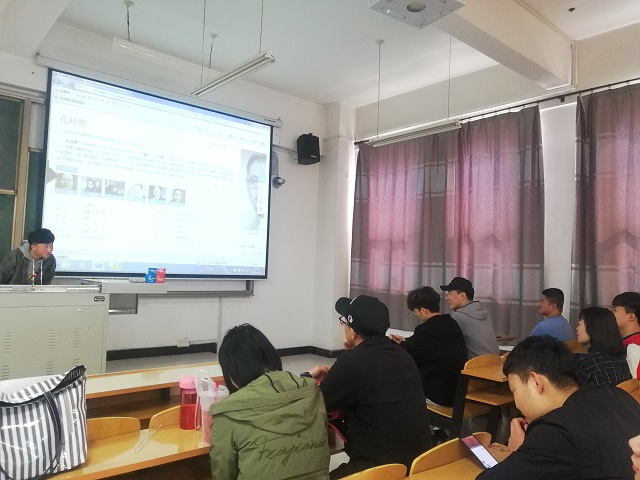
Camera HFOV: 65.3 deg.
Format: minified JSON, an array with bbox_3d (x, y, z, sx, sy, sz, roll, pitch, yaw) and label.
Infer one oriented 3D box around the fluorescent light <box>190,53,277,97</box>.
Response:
[{"bbox_3d":[-0.732,-1.312,3.994,0.120,0.070,1.180,4,-4,-41],"label":"fluorescent light"}]

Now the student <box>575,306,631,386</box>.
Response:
[{"bbox_3d":[1.526,0.955,2.941,0.460,1.119,0.720,4,-4,-41],"label":"student"}]

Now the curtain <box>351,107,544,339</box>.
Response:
[{"bbox_3d":[1.504,-0.064,6.750,0.160,2.895,3.040,4,-4,-41],"label":"curtain"}]

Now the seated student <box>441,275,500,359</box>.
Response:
[{"bbox_3d":[1.000,0.909,3.704,0.500,1.267,0.750,4,-4,-41],"label":"seated student"}]

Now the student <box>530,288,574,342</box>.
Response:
[{"bbox_3d":[1.808,0.995,4.126,0.500,1.189,0.750,4,-4,-41],"label":"student"}]

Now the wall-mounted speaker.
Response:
[{"bbox_3d":[-0.170,-1.337,7.374,0.280,0.410,0.260,4,6,-31],"label":"wall-mounted speaker"}]

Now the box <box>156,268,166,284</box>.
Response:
[{"bbox_3d":[-1.245,0.283,3.920,0.080,0.120,0.100,4,-4,-41],"label":"box"}]

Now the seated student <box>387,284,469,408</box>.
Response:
[{"bbox_3d":[0.638,0.908,3.311,0.500,1.206,0.750,4,-4,-41],"label":"seated student"}]

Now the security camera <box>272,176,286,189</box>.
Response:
[{"bbox_3d":[-0.581,-0.815,7.078,0.160,0.160,0.180,4,-4,-41],"label":"security camera"}]

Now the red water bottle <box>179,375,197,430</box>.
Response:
[{"bbox_3d":[-0.471,0.578,1.780,0.063,0.195,0.063,4,-4,-41],"label":"red water bottle"}]

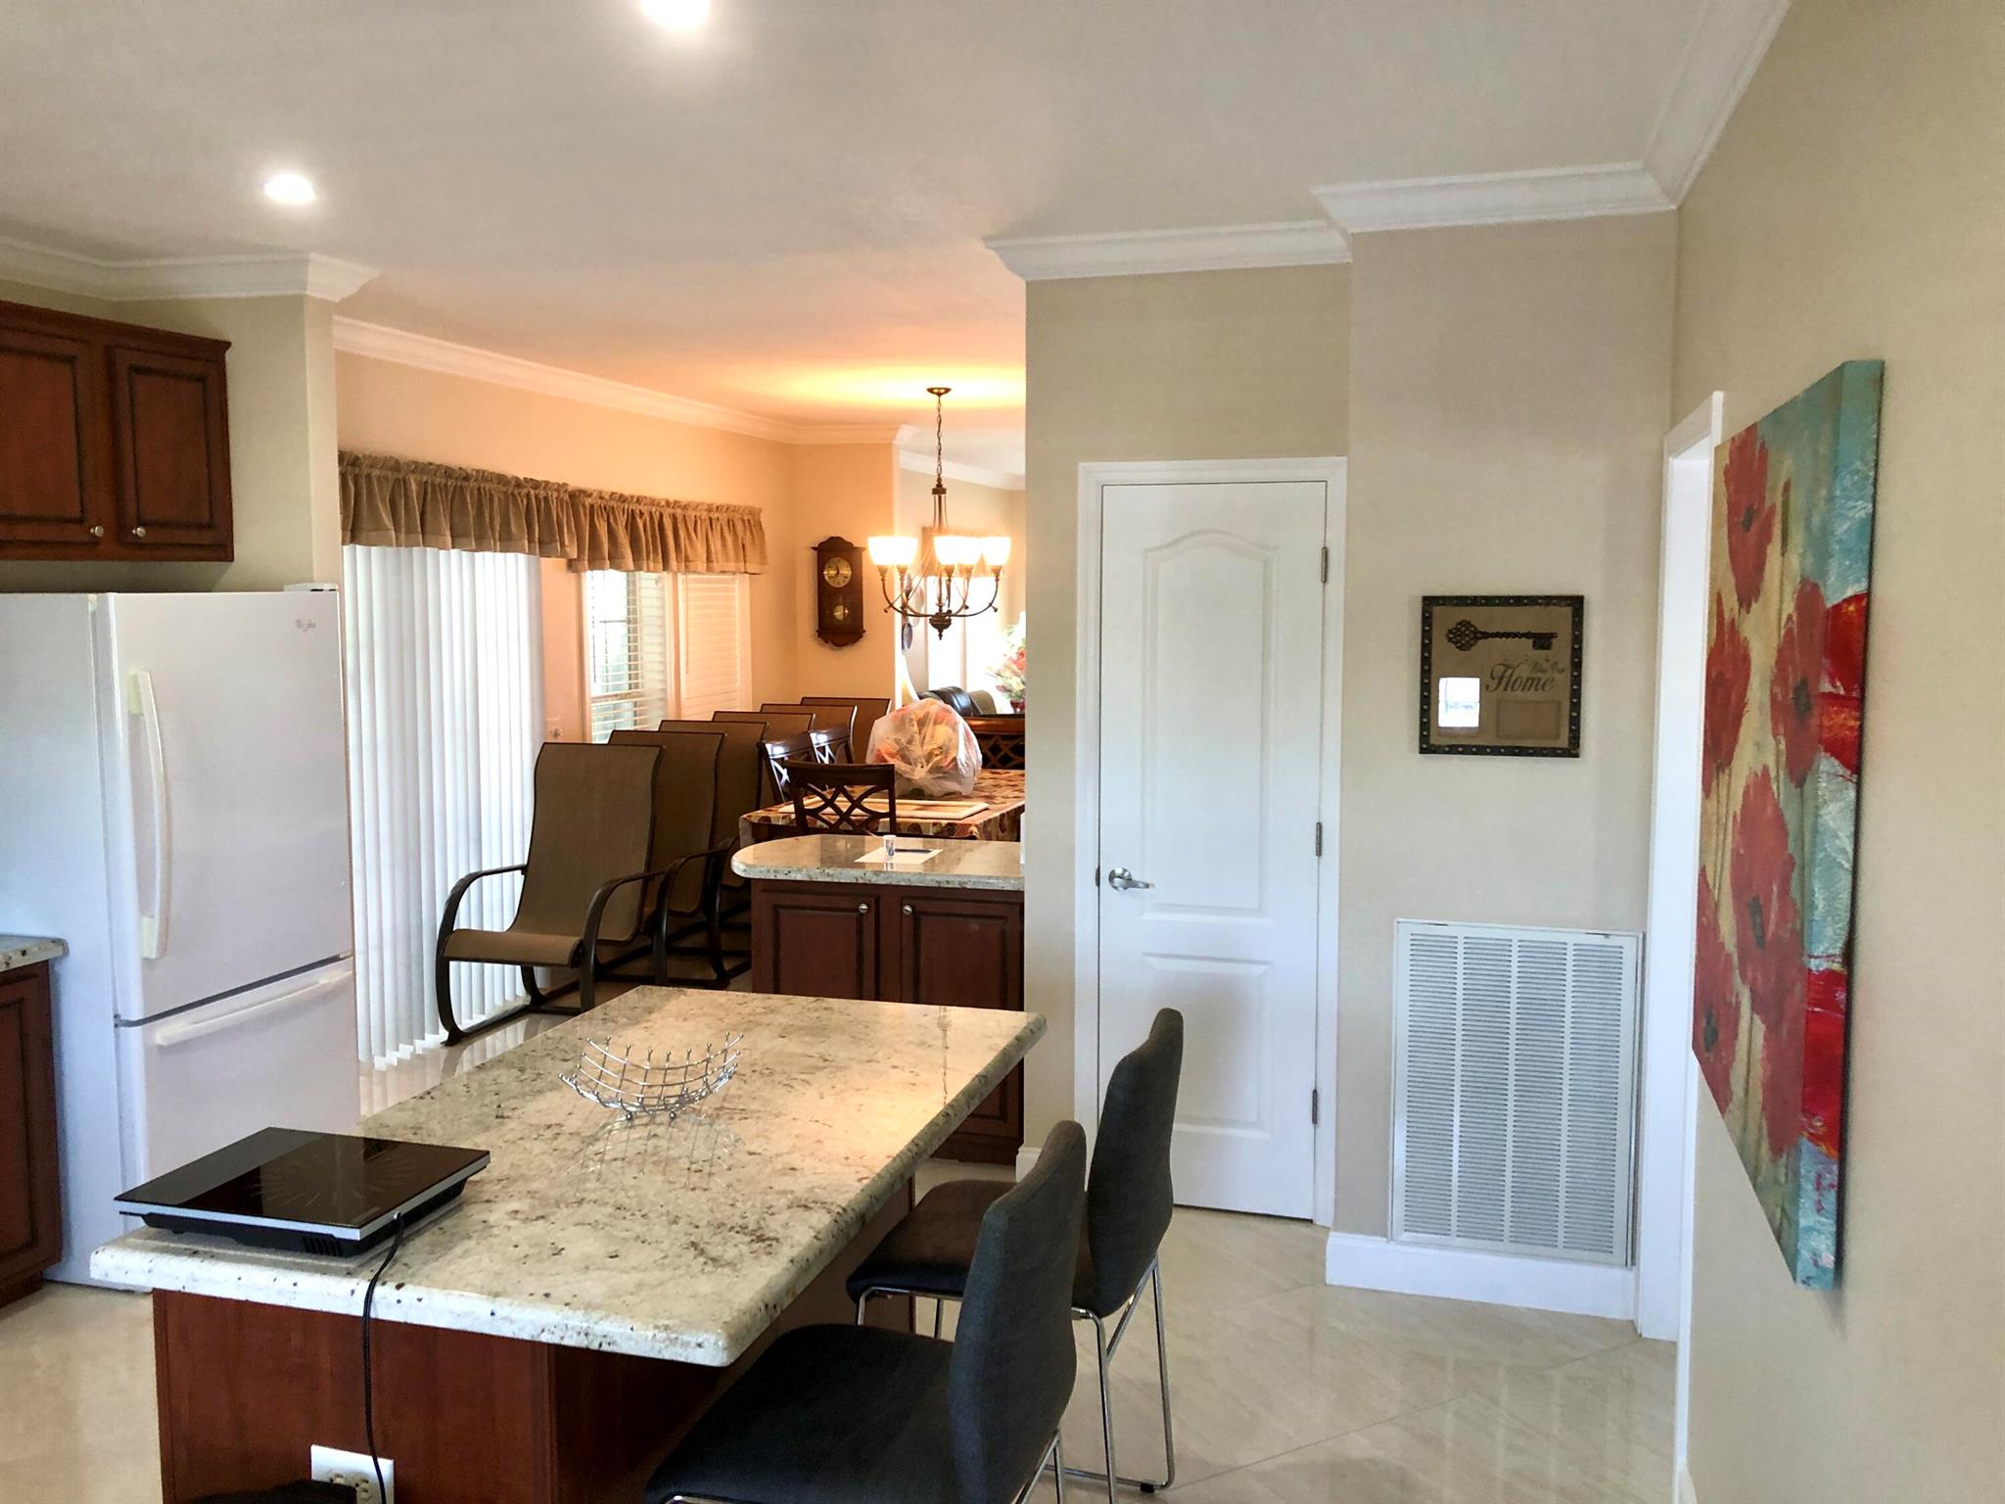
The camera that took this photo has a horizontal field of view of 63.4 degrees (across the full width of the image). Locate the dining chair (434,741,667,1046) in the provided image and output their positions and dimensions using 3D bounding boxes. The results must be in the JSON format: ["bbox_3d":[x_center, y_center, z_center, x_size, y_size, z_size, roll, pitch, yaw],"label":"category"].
[{"bbox_3d":[-1.751,0.561,6.424,0.650,1.110,0.730,2,6,19],"label":"dining chair"}]

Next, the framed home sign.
[{"bbox_3d":[1.180,-0.178,3.840,0.365,0.377,0.025,2,6,17],"label":"framed home sign"}]

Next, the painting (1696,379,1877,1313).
[{"bbox_3d":[1.030,0.047,2.190,0.038,0.990,0.975,2,6,17],"label":"painting"}]

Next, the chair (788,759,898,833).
[{"bbox_3d":[-0.576,0.548,6.898,0.470,1.040,0.560,2,6,17],"label":"chair"}]

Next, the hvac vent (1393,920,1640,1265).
[{"bbox_3d":[1.236,0.831,3.934,0.573,0.820,0.030,1,6,16],"label":"hvac vent"}]

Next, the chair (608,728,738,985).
[{"bbox_3d":[-1.590,0.498,7.051,0.670,1.100,0.790,1,6,16],"label":"chair"}]

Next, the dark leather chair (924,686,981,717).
[{"bbox_3d":[-0.276,0.133,11.004,0.700,1.060,0.650,4,7,36],"label":"dark leather chair"}]

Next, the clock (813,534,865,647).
[{"bbox_3d":[-0.957,-0.940,9.477,0.315,0.650,0.100,2,6,17],"label":"clock"}]

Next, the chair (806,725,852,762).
[{"bbox_3d":[-0.696,0.406,8.288,0.550,1.010,0.480,1,6,16],"label":"chair"}]

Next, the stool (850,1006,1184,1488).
[{"bbox_3d":[0.038,0.983,3.007,0.500,0.990,0.470,1,6,16],"label":"stool"}]

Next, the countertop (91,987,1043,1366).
[{"bbox_3d":[-0.553,0.617,2.716,0.936,0.042,1.450,1,6,16],"label":"countertop"}]

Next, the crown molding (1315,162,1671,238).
[{"bbox_3d":[1.114,-1.267,3.712,0.790,0.083,0.083,1,6,16],"label":"crown molding"}]

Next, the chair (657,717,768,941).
[{"bbox_3d":[-1.456,0.443,7.561,0.670,1.100,0.790,1,6,16],"label":"chair"}]

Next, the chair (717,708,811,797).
[{"bbox_3d":[-1.305,0.396,8.099,0.640,1.110,0.740,2,6,17],"label":"chair"}]

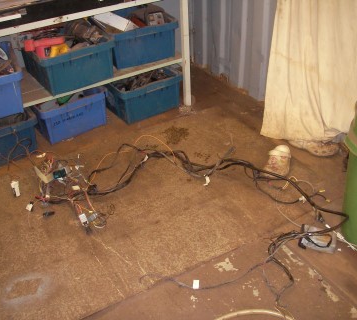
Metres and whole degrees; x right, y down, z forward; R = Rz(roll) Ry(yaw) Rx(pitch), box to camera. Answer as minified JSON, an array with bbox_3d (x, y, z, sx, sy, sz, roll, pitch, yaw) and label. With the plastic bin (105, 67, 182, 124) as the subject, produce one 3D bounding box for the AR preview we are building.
[{"bbox_3d":[-0.306,-0.500,3.234,0.439,0.244,0.540,-22,37,-28],"label":"plastic bin"}]

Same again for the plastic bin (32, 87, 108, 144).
[{"bbox_3d":[-0.761,-0.365,3.056,0.428,0.244,0.540,-22,37,-28],"label":"plastic bin"}]

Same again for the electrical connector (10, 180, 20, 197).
[{"bbox_3d":[-0.854,0.151,2.450,0.036,0.030,0.095,-15,35,-19],"label":"electrical connector"}]

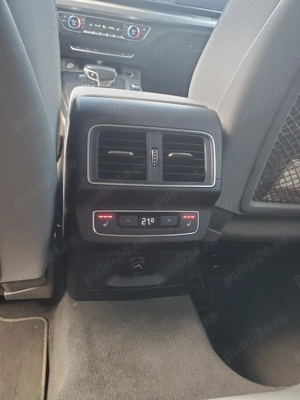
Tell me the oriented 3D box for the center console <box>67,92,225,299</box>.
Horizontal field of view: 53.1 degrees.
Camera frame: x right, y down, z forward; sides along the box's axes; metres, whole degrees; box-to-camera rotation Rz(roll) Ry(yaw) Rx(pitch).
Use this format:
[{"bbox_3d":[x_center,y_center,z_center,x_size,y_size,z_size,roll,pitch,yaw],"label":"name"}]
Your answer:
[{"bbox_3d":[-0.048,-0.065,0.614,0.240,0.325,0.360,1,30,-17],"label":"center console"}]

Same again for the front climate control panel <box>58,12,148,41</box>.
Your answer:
[{"bbox_3d":[-0.141,-0.518,0.919,0.280,0.060,0.030,1,3,-17],"label":"front climate control panel"}]

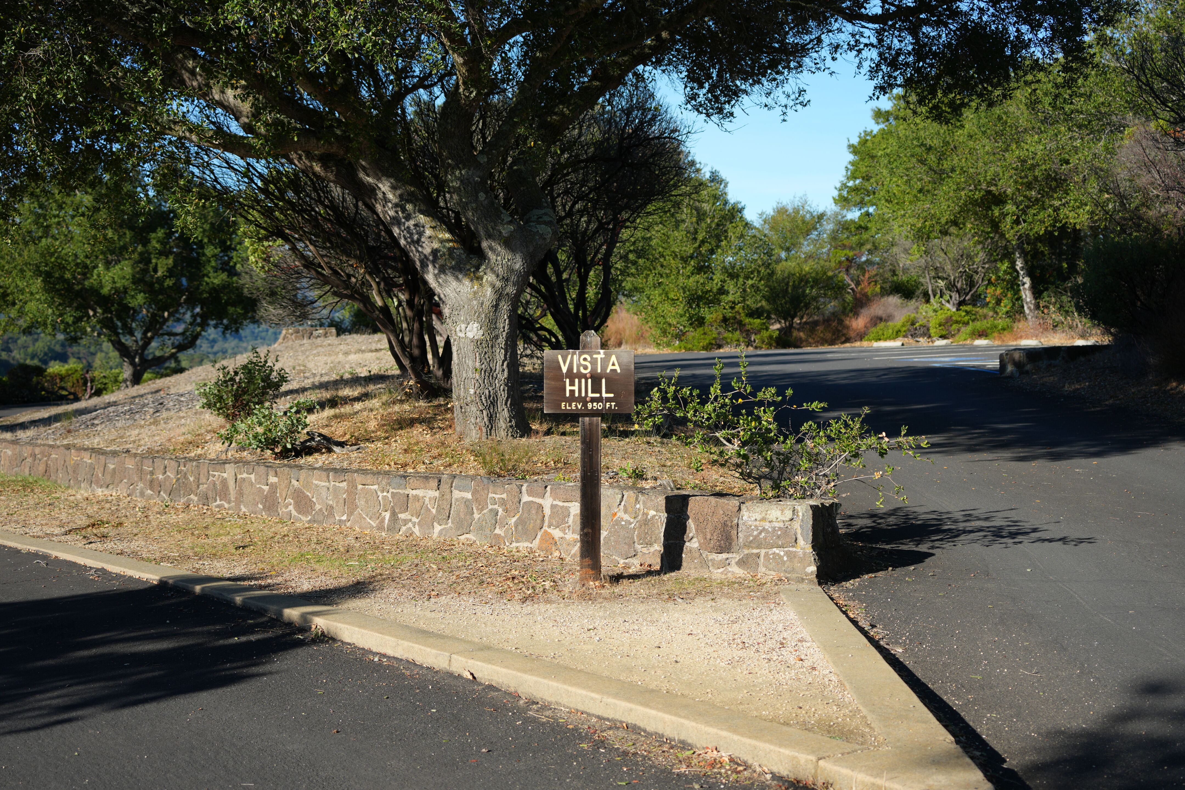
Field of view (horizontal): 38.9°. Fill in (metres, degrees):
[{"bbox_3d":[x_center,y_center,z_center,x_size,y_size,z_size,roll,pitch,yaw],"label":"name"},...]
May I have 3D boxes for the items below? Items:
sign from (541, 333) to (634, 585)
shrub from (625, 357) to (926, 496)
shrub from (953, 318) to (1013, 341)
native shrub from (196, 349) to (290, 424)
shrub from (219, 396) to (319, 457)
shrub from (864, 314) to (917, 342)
[{"bbox_3d":[-0.014,0.315,8.400,0.448,1.250,0.150,0,3,0],"label":"sign"},{"bbox_3d":[1.010,0.174,9.000,1.550,0.780,1.250,0,3,0],"label":"shrub"},{"bbox_3d":[11.623,-1.931,50.000,1.750,0.720,1.500,0,3,0],"label":"shrub"},{"bbox_3d":[-2.710,-0.057,13.000,0.720,0.600,0.680,0,3,0],"label":"native shrub"},{"bbox_3d":[-2.242,0.230,11.600,0.670,0.420,0.600,0,3,0],"label":"shrub"},{"bbox_3d":[8.702,-1.946,49.000,1.550,0.800,1.400,0,3,0],"label":"shrub"}]

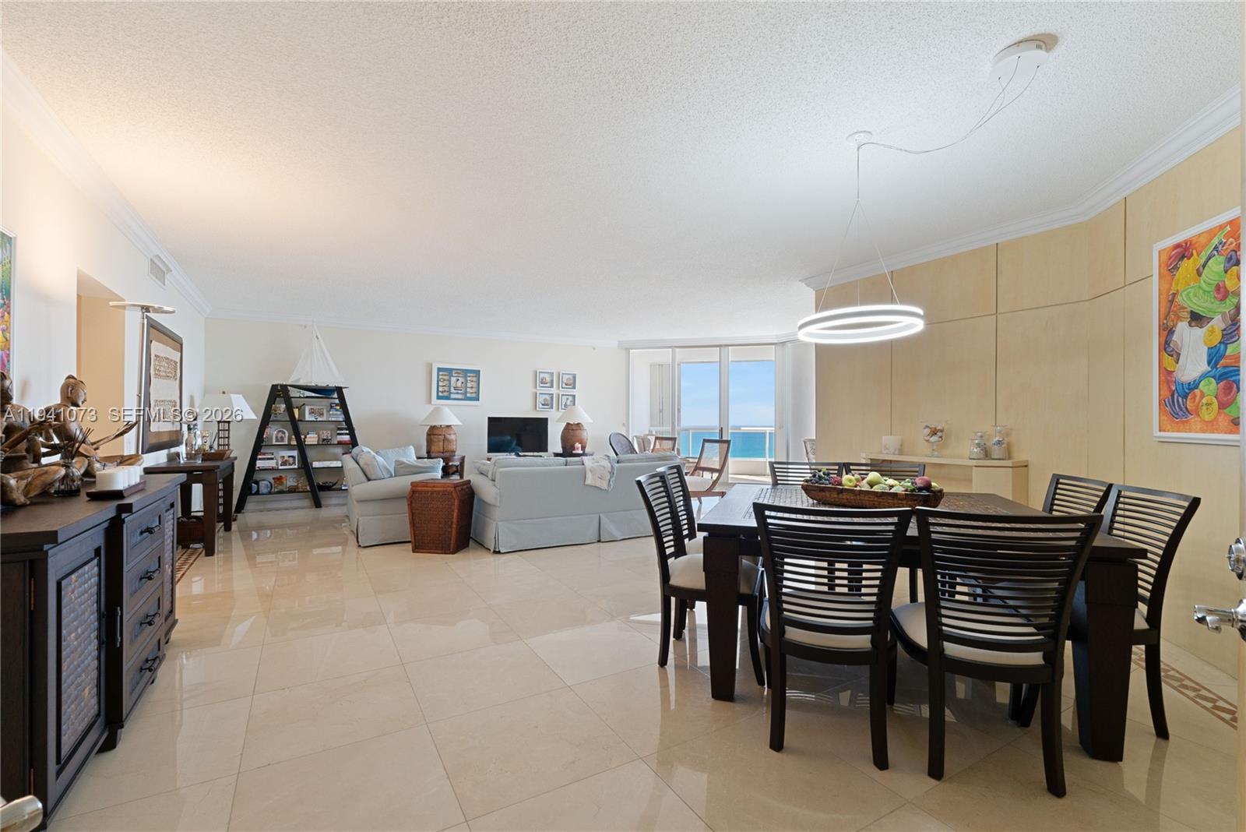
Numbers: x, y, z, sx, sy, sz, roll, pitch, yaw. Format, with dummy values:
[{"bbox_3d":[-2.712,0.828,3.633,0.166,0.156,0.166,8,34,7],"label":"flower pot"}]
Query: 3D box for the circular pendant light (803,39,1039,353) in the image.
[{"bbox_3d":[1.337,-0.919,2.586,0.620,1.005,1.137,0,-1,-30],"label":"circular pendant light"}]

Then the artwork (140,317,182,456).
[{"bbox_3d":[-4.171,-0.252,5.047,0.045,1.110,1.600,0,-1,-30],"label":"artwork"}]

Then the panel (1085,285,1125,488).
[{"bbox_3d":[3.127,0.227,3.573,0.030,2.029,0.395,0,-1,15],"label":"panel"}]

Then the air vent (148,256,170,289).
[{"bbox_3d":[-4.103,-1.263,4.936,0.060,0.180,0.640,0,-1,-30],"label":"air vent"}]

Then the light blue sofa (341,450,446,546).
[{"bbox_3d":[-2.615,0.822,6.215,0.900,0.870,1.800,0,-1,-30],"label":"light blue sofa"}]

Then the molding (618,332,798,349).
[{"bbox_3d":[1.370,-1.281,9.614,3.000,0.140,0.220,0,-1,16],"label":"molding"}]

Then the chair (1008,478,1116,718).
[{"bbox_3d":[2.011,0.773,2.814,0.570,0.925,0.490,0,-1,15],"label":"chair"}]

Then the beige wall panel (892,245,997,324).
[{"bbox_3d":[2.662,-1.048,4.653,0.030,0.544,0.880,0,-1,-30],"label":"beige wall panel"}]

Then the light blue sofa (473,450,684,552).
[{"bbox_3d":[-0.490,0.829,5.921,2.120,0.850,0.940,0,-1,-29],"label":"light blue sofa"}]

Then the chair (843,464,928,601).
[{"bbox_3d":[1.681,0.771,3.471,0.480,0.905,0.580,0,-1,16],"label":"chair"}]

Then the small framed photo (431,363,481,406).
[{"bbox_3d":[-2.623,-0.490,8.772,0.775,0.635,0.040,0,-1,-30],"label":"small framed photo"}]

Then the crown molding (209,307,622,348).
[{"bbox_3d":[-2.726,-1.301,8.701,6.200,0.110,0.090,0,-1,-30],"label":"crown molding"}]

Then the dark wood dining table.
[{"bbox_3d":[1.285,0.843,2.858,1.545,0.756,1.545,0,-1,17],"label":"dark wood dining table"}]

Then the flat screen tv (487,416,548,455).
[{"bbox_3d":[-1.667,0.306,8.777,1.000,0.600,0.100,0,-1,-29],"label":"flat screen tv"}]

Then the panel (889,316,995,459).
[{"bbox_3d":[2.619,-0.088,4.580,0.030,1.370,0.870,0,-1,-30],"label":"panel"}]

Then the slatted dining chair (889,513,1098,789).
[{"bbox_3d":[1.263,0.757,1.998,0.500,0.910,0.610,0,-1,15],"label":"slatted dining chair"}]

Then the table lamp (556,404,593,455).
[{"bbox_3d":[-0.795,0.231,9.048,0.600,0.810,0.600,0,-1,0],"label":"table lamp"}]

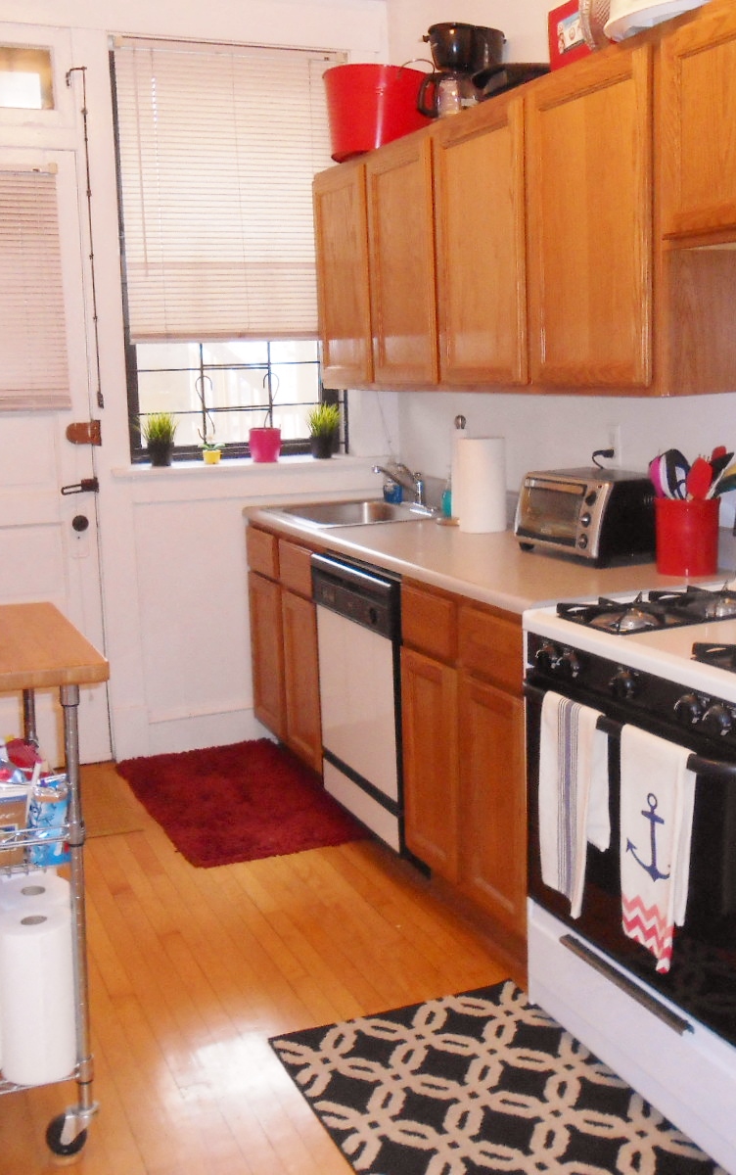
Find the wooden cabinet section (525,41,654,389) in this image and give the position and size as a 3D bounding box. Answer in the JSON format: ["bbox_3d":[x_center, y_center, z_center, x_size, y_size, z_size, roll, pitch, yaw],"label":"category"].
[{"bbox_3d":[0.665,-0.852,2.792,0.331,0.763,0.524,-6,12,-23],"label":"wooden cabinet section"}]

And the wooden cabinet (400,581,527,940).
[{"bbox_3d":[0.520,0.380,3.047,0.620,0.800,0.655,-7,12,-23],"label":"wooden cabinet"}]

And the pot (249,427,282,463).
[{"bbox_3d":[-0.381,-0.525,4.326,0.120,0.122,0.120,-2,11,0],"label":"pot"}]

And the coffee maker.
[{"bbox_3d":[0.283,-1.482,3.435,0.240,0.285,0.175,-3,10,-8],"label":"coffee maker"}]

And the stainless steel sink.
[{"bbox_3d":[-0.047,-0.189,4.139,0.465,0.170,0.590,-6,11,-23],"label":"stainless steel sink"}]

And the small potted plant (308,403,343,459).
[{"bbox_3d":[-0.164,-0.587,4.391,0.130,0.200,0.130,-2,11,0],"label":"small potted plant"}]

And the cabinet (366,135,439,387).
[{"bbox_3d":[0.237,-1.000,3.692,0.325,0.725,0.465,-7,12,-23],"label":"cabinet"}]

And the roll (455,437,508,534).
[{"bbox_3d":[0.351,-0.316,3.628,0.152,0.283,0.152,-2,11,0],"label":"roll"}]

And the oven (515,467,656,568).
[{"bbox_3d":[0.600,-0.191,3.060,0.270,0.213,0.375,-6,11,-23],"label":"oven"}]

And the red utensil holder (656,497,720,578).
[{"bbox_3d":[0.780,-0.124,2.869,0.147,0.173,0.147,-2,11,0],"label":"red utensil holder"}]

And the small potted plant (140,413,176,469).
[{"bbox_3d":[-0.750,-0.527,4.178,0.128,0.180,0.128,-7,12,-23],"label":"small potted plant"}]

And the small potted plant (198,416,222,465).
[{"bbox_3d":[-0.579,-0.534,4.316,0.090,0.165,0.080,-6,11,-23],"label":"small potted plant"}]

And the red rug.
[{"bbox_3d":[-0.429,0.690,3.969,0.610,0.030,1.000,-6,11,-23],"label":"red rug"}]

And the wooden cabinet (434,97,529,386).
[{"bbox_3d":[0.444,-0.946,3.288,0.320,0.753,0.510,-6,11,-23],"label":"wooden cabinet"}]

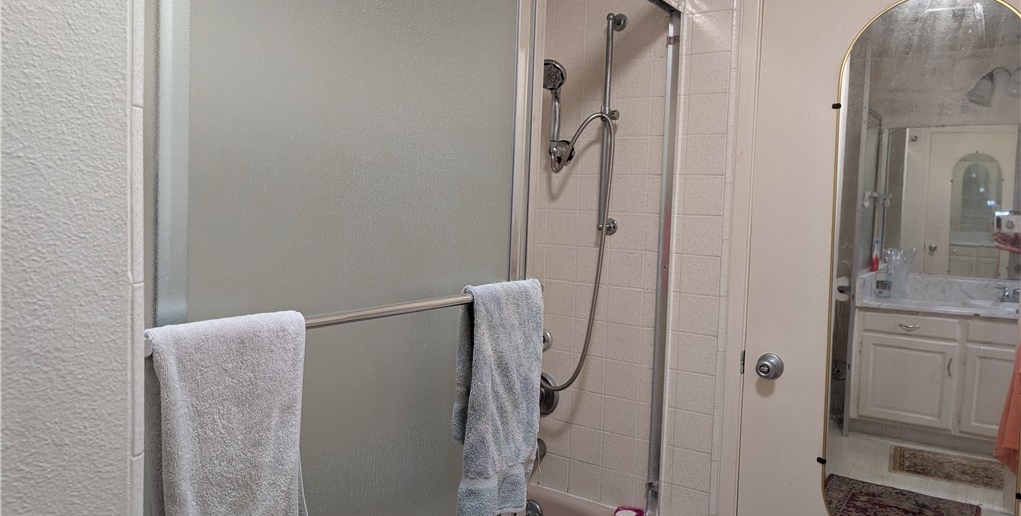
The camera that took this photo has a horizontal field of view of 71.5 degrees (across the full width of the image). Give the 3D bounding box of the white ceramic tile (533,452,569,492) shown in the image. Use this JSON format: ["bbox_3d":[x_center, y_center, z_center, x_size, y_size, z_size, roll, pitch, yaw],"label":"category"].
[{"bbox_3d":[0.138,0.676,2.239,0.108,0.108,0.009,4,4,34],"label":"white ceramic tile"}]

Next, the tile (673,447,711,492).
[{"bbox_3d":[0.507,0.592,1.983,0.108,0.108,0.010,4,4,33],"label":"tile"}]

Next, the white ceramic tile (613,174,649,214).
[{"bbox_3d":[0.348,-0.184,2.054,0.108,0.108,0.010,4,4,33],"label":"white ceramic tile"}]

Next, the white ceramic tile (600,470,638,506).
[{"bbox_3d":[0.320,0.680,2.097,0.108,0.107,0.009,4,5,36],"label":"white ceramic tile"}]

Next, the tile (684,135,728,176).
[{"bbox_3d":[0.534,-0.280,1.928,0.108,0.108,0.010,4,4,33],"label":"tile"}]

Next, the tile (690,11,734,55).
[{"bbox_3d":[0.545,-0.608,1.911,0.108,0.108,0.009,4,4,34],"label":"tile"}]

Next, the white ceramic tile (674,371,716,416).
[{"bbox_3d":[0.508,0.371,1.946,0.108,0.107,0.009,4,5,36],"label":"white ceramic tile"}]

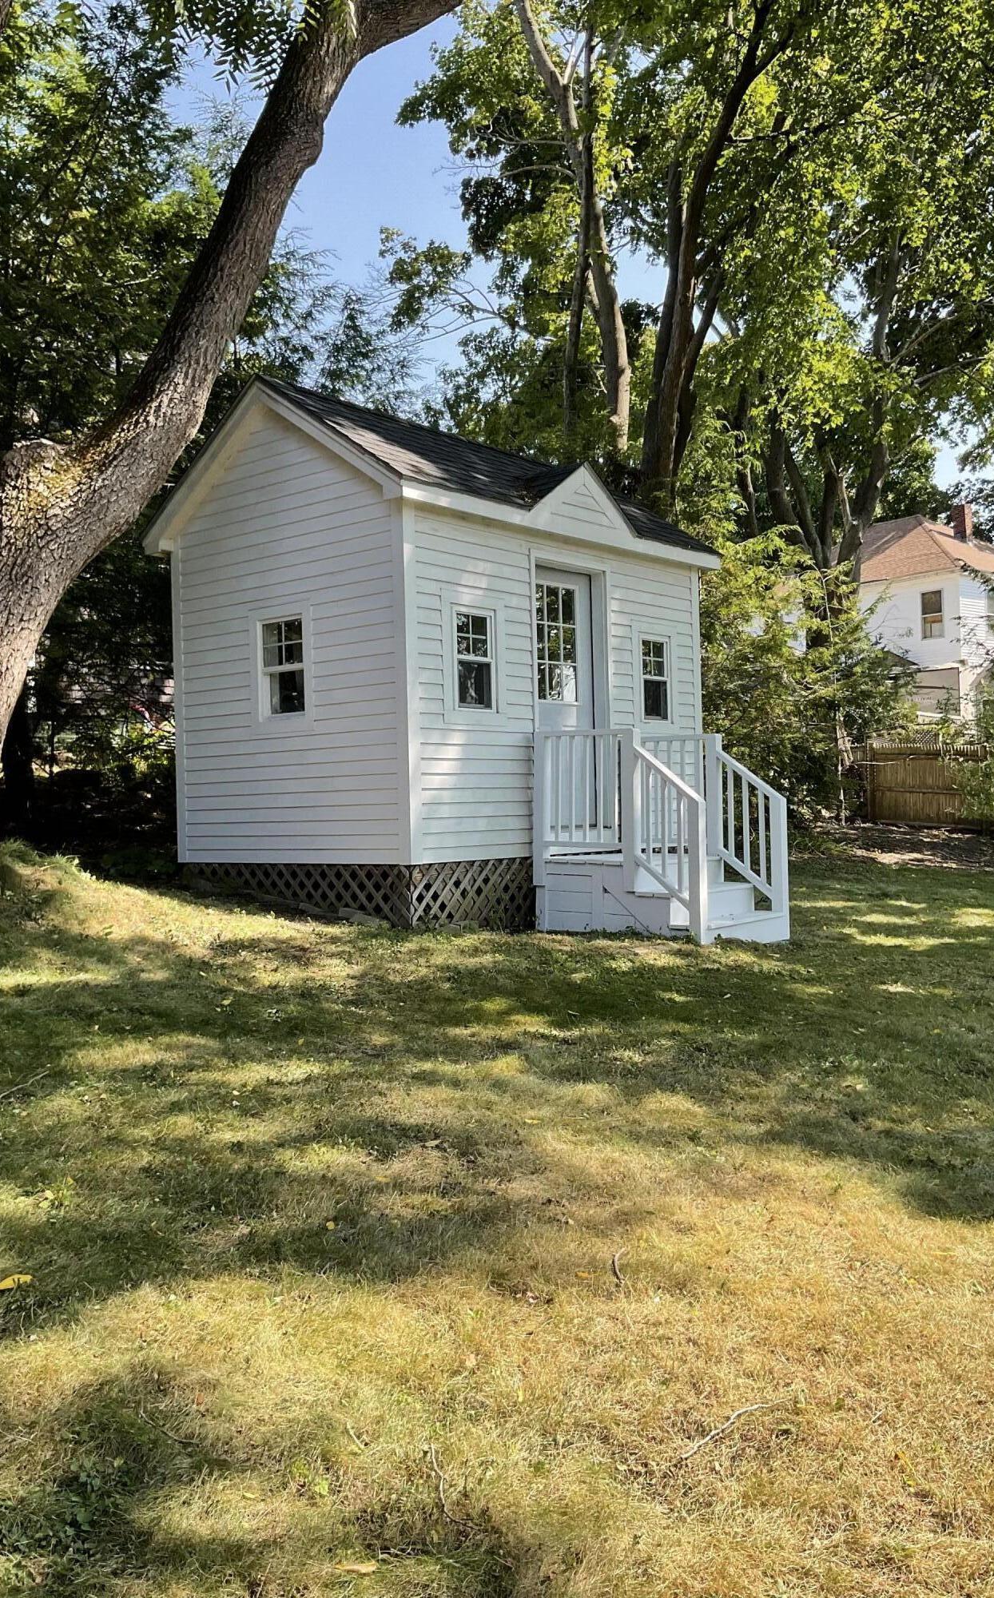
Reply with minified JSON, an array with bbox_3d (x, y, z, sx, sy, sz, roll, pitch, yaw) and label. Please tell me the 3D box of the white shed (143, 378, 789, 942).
[{"bbox_3d":[0.094,-0.989,10.503,3.972,4.054,3.902,-2,-1,40],"label":"white shed"}]

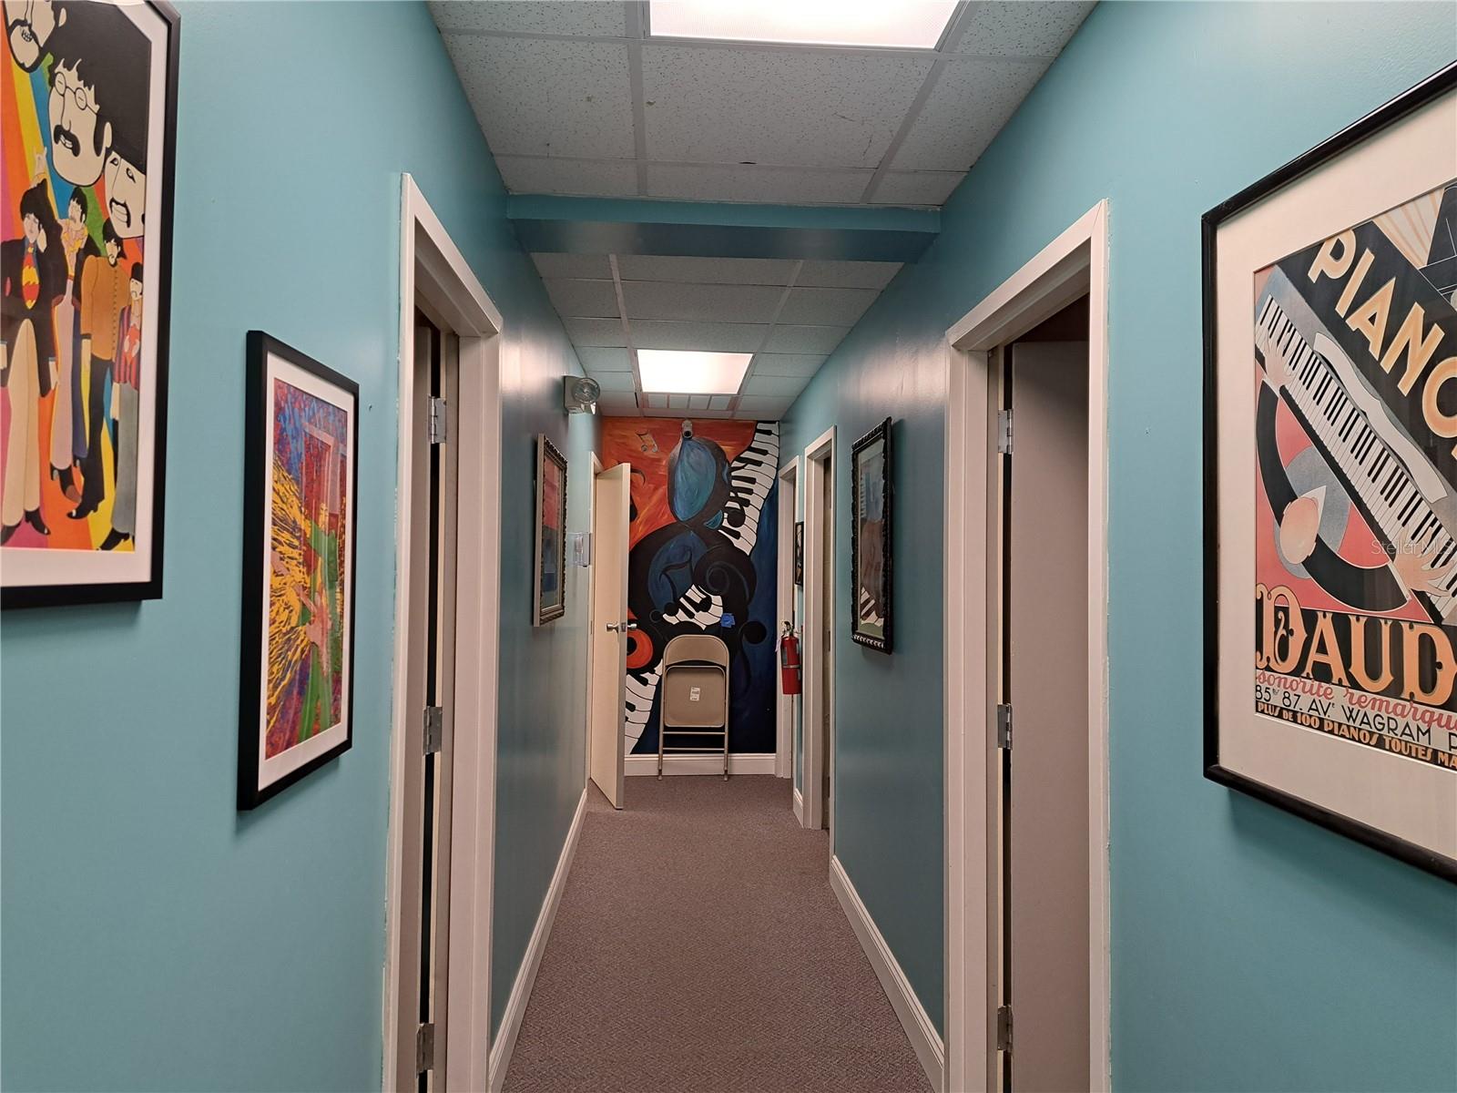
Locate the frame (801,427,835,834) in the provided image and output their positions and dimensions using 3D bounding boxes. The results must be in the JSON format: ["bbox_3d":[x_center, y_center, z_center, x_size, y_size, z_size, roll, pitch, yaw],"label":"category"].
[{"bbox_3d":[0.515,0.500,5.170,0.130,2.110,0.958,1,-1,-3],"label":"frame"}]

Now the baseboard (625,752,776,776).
[{"bbox_3d":[-0.271,1.515,7.011,1.202,0.145,0.018,1,-1,-3],"label":"baseboard"}]

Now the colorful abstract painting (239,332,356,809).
[{"bbox_3d":[-0.535,0.026,1.277,0.023,0.522,0.346,1,-1,-3],"label":"colorful abstract painting"}]

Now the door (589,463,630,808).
[{"bbox_3d":[-0.760,0.536,6.432,0.047,2.043,0.904,1,-1,-17],"label":"door"}]

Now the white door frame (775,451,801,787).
[{"bbox_3d":[0.434,0.527,6.491,0.130,2.110,0.994,1,-1,-3],"label":"white door frame"}]

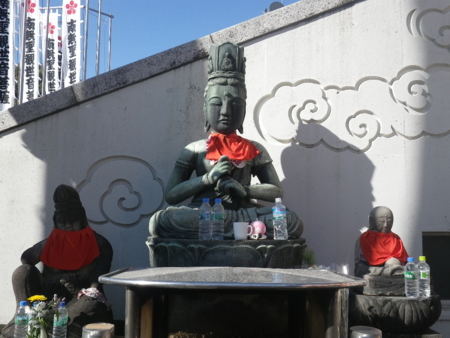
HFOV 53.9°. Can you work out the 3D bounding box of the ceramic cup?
[{"bbox_3d":[0.088,0.315,2.239,0.105,0.092,0.080,0,-7,0],"label":"ceramic cup"}]

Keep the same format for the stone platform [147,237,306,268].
[{"bbox_3d":[0.007,0.500,2.519,0.910,0.210,0.700,1,-7,-3],"label":"stone platform"}]

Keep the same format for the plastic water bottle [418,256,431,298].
[{"bbox_3d":[1.002,0.541,2.232,0.064,0.212,0.064,0,-7,0],"label":"plastic water bottle"}]

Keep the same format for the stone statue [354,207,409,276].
[{"bbox_3d":[0.886,0.391,2.452,0.330,0.385,0.280,1,-7,-5],"label":"stone statue"}]

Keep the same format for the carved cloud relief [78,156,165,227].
[{"bbox_3d":[-0.702,0.148,2.933,0.600,0.480,0.040,1,-7,-3],"label":"carved cloud relief"}]

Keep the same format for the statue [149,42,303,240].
[{"bbox_3d":[0.011,-0.198,2.652,0.880,1.190,0.600,1,-7,-3],"label":"statue"}]

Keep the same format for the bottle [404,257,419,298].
[{"bbox_3d":[0.933,0.540,2.223,0.066,0.212,0.066,0,-7,0],"label":"bottle"}]

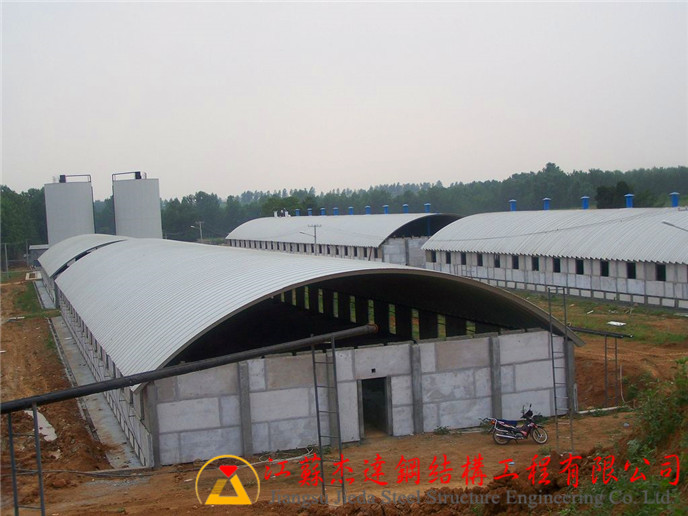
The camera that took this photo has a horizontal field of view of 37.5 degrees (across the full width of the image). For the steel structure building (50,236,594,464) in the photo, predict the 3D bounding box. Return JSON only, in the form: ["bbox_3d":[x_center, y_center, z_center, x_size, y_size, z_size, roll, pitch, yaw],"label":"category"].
[{"bbox_3d":[-16.728,1.188,86.538,15.272,5.450,113.856,-4,3,-18],"label":"steel structure building"}]

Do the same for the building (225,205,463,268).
[{"bbox_3d":[-1.309,-3.565,150.240,15.600,7.200,71.700,-4,3,-20],"label":"building"}]

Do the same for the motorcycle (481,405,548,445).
[{"bbox_3d":[5.580,5.417,32.593,2.000,1.170,0.750,-3,3,7],"label":"motorcycle"}]

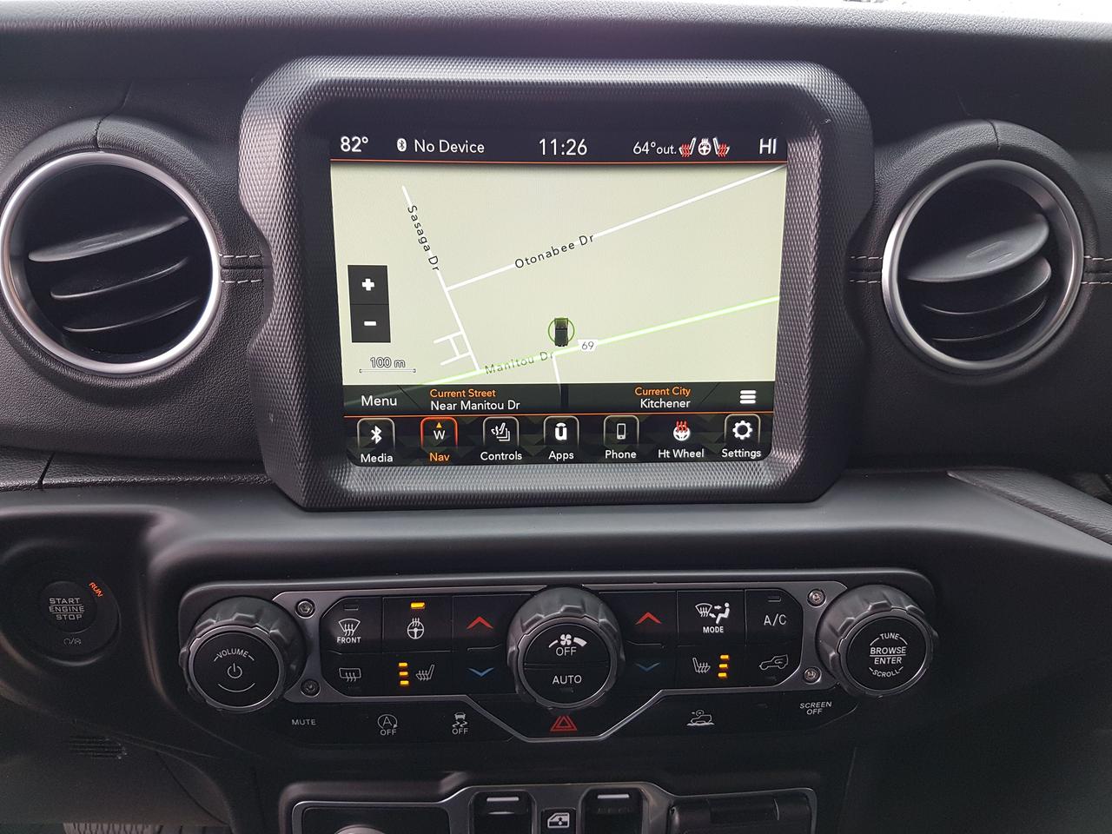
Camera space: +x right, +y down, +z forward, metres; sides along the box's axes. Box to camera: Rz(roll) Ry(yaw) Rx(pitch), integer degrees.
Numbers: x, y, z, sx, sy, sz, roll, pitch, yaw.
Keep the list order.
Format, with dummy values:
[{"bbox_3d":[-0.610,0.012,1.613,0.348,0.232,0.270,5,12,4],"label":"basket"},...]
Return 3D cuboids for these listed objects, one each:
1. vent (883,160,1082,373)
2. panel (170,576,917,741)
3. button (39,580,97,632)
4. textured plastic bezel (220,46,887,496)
[{"bbox_3d":[0.164,-0.059,0.333,0.080,0.080,0.030,-1,9,-3],"label":"vent"},{"bbox_3d":[0.004,0.092,0.305,0.282,0.066,0.032,-1,6,-3],"label":"panel"},{"bbox_3d":[-0.192,0.074,0.332,0.023,0.022,0.010,-1,12,-3],"label":"button"},{"bbox_3d":[0.001,-0.048,0.325,0.230,0.167,0.036,-1,12,-3],"label":"textured plastic bezel"}]

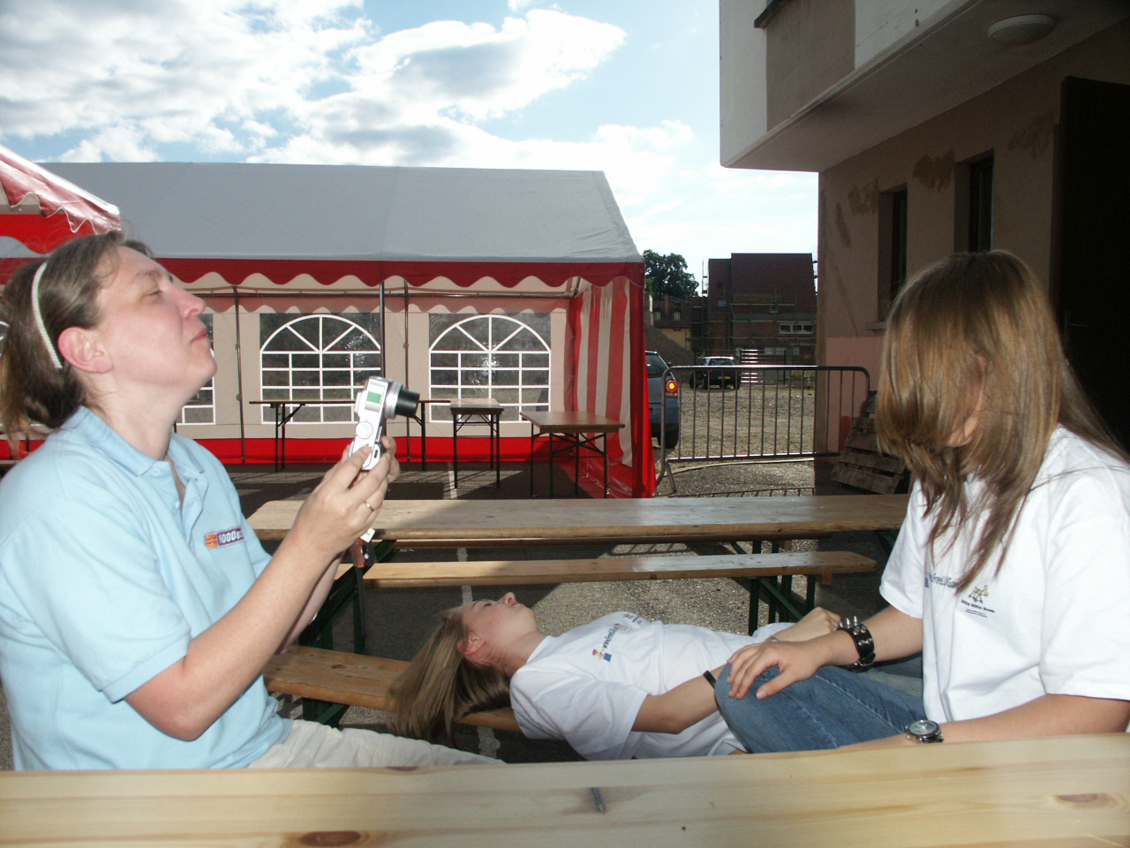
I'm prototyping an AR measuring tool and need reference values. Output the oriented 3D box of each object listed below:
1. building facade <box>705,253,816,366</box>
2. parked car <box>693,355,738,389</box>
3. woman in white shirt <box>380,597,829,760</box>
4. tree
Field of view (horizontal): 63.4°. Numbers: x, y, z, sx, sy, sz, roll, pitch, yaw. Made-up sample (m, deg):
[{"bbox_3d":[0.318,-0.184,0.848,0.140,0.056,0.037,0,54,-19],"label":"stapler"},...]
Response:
[{"bbox_3d":[22.994,-13.383,107.000,12.500,13.000,9.000,0,4,3],"label":"building facade"},{"bbox_3d":[6.814,-2.285,41.500,1.650,1.480,3.800,0,4,-4],"label":"parked car"},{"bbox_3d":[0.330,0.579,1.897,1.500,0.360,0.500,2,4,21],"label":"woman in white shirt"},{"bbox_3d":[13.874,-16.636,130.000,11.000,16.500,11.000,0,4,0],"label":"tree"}]

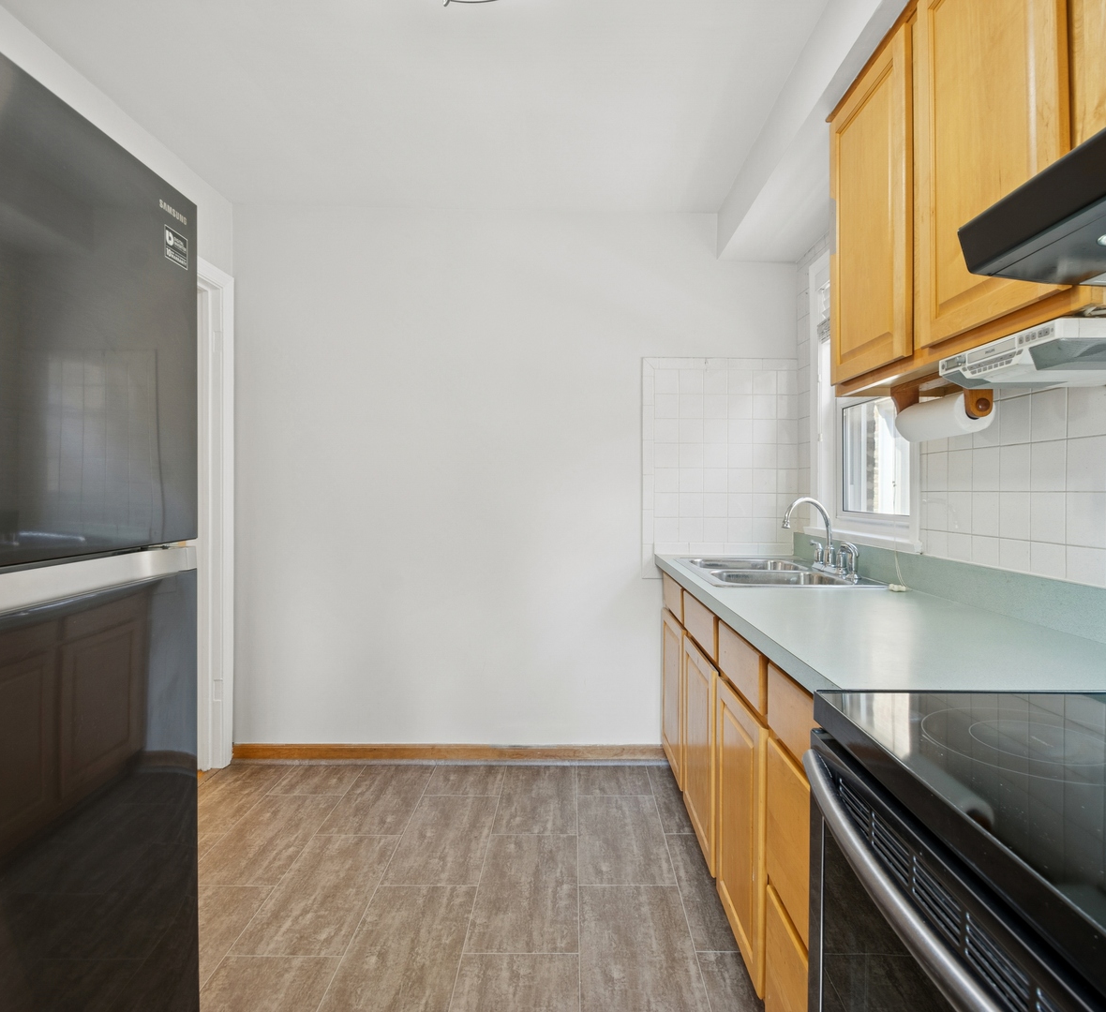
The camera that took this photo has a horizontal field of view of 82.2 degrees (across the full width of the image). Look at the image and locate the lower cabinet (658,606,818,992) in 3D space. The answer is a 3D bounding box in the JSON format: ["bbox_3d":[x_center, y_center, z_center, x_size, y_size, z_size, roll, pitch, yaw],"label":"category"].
[{"bbox_3d":[0.759,0.734,1.860,0.600,0.905,1.910,0,1,1],"label":"lower cabinet"}]

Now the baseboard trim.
[{"bbox_3d":[-0.468,1.090,2.809,1.925,0.079,0.016,0,1,1],"label":"baseboard trim"}]

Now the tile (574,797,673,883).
[{"bbox_3d":[0.245,1.182,2.268,0.308,0.010,0.582,0,1,1],"label":"tile"}]

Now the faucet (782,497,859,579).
[{"bbox_3d":[0.906,0.101,2.177,0.205,0.266,0.320,0,1,1],"label":"faucet"}]

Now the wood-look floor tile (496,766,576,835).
[{"bbox_3d":[-0.059,1.152,2.501,0.305,0.010,0.584,0,1,1],"label":"wood-look floor tile"}]

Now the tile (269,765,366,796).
[{"bbox_3d":[-0.997,1.173,2.704,0.308,0.010,0.288,0,1,1],"label":"tile"}]

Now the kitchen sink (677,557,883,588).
[{"bbox_3d":[0.768,0.319,2.259,0.535,0.180,0.790,0,1,1],"label":"kitchen sink"}]

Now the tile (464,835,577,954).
[{"bbox_3d":[-0.074,1.160,1.924,0.304,0.010,0.570,0,1,1],"label":"tile"}]

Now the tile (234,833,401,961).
[{"bbox_3d":[-0.704,1.190,1.972,0.306,0.010,0.590,0,1,1],"label":"tile"}]

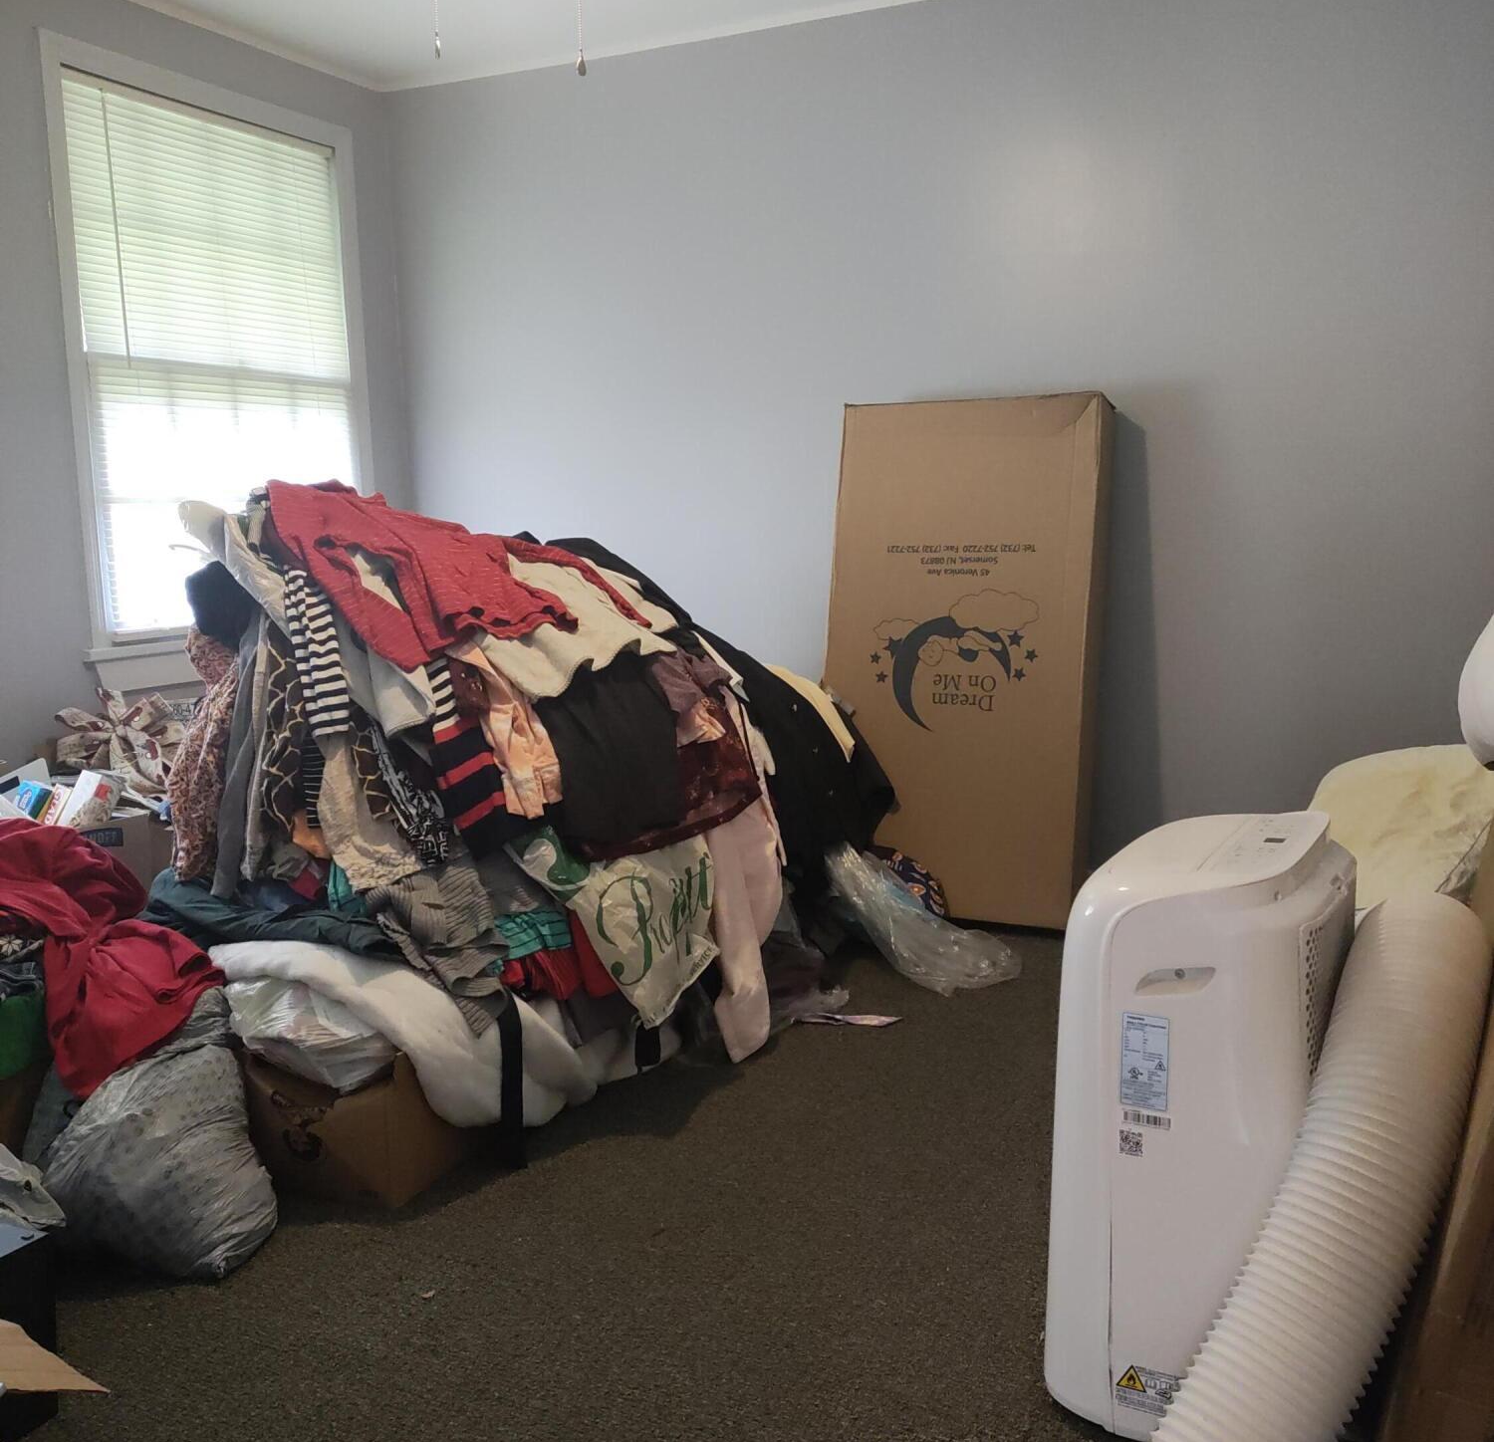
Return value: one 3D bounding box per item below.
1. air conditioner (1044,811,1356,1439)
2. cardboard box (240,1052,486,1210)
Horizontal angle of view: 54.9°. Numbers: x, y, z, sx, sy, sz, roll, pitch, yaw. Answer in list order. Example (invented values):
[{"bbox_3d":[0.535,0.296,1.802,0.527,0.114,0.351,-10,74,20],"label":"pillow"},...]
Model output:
[{"bbox_3d":[0.556,0.484,1.743,0.330,0.705,0.350,3,10,28],"label":"air conditioner"},{"bbox_3d":[-0.665,0.633,2.519,0.370,0.240,0.330,3,9,25],"label":"cardboard box"}]

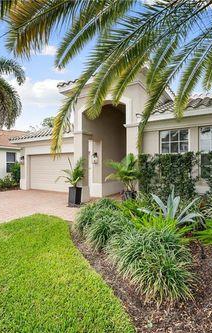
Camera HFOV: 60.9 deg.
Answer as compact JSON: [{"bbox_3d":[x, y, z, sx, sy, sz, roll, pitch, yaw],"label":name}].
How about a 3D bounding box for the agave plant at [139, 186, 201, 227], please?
[{"bbox_3d":[1.540,0.900,4.200,1.400,0.880,1.350,0,0,29],"label":"agave plant"}]

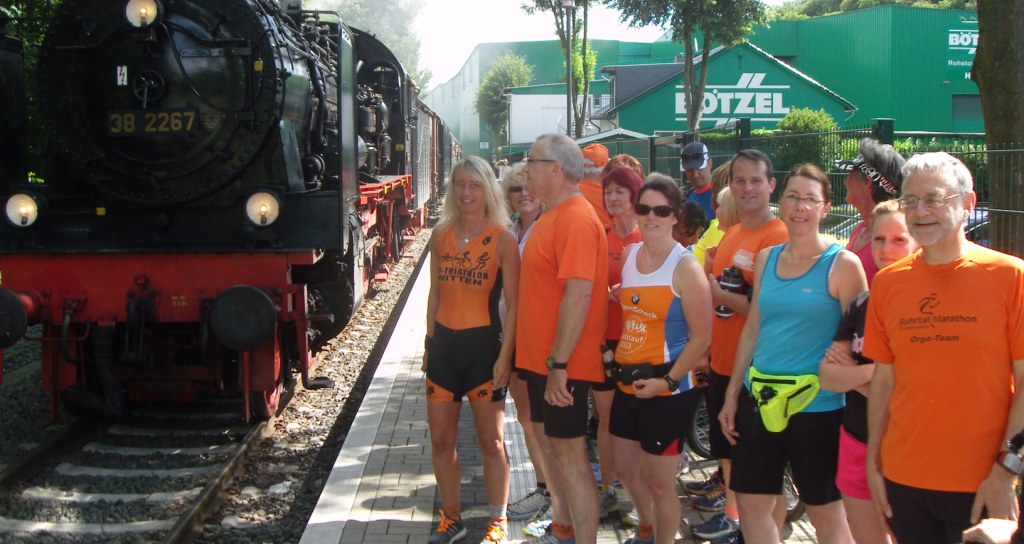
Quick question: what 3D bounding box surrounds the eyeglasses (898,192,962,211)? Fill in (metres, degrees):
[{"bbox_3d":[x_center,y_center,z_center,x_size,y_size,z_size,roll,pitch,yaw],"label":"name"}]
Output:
[{"bbox_3d":[1.134,-0.195,2.947,0.140,0.045,0.140,-6,8,-44],"label":"eyeglasses"}]

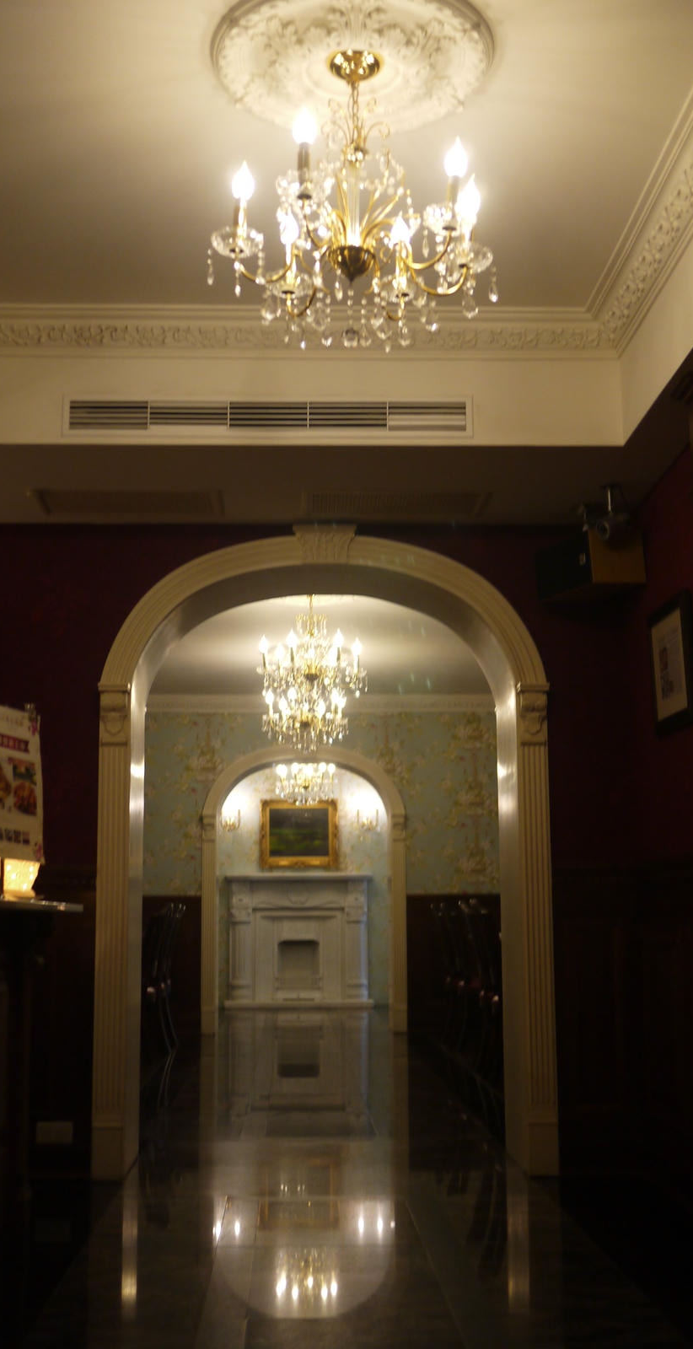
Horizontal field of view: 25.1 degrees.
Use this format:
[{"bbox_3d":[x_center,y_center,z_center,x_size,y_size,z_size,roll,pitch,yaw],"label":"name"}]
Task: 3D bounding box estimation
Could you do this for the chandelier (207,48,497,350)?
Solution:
[{"bbox_3d":[0.015,-1.094,3.583,0.645,0.711,0.645,0,-9,-2],"label":"chandelier"}]

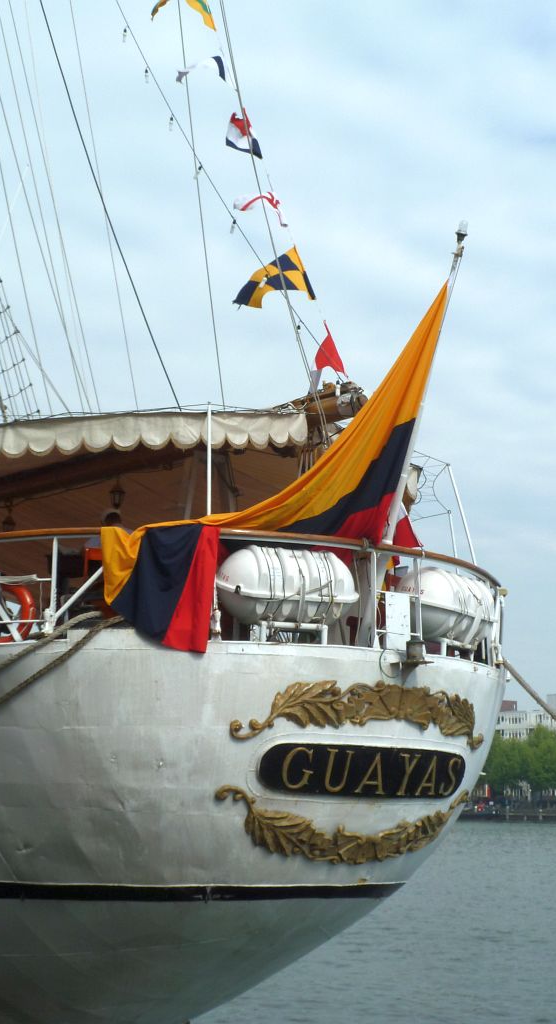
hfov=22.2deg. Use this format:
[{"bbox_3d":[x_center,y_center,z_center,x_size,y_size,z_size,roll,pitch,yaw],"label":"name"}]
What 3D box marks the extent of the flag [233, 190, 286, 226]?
[{"bbox_3d":[-0.238,-3.912,18.300,0.680,0.400,0.360,0,-12,0],"label":"flag"}]

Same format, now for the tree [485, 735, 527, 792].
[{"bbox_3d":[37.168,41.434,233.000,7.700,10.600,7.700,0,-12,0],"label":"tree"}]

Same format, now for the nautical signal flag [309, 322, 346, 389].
[{"bbox_3d":[0.604,-1.917,17.500,0.460,0.820,0.320,0,-12,0],"label":"nautical signal flag"}]

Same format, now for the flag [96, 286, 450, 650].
[{"bbox_3d":[0.046,-0.591,15.748,3.990,4.470,1.150,4,-12,-20],"label":"flag"}]

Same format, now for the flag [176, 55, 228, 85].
[{"bbox_3d":[-1.016,-5.952,19.100,0.680,0.360,0.320,0,-12,0],"label":"flag"}]

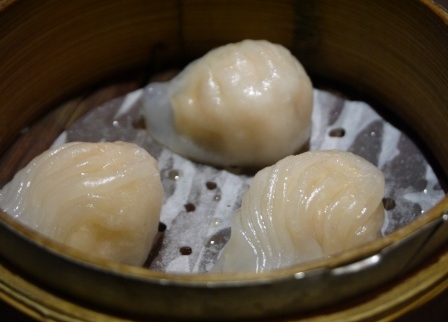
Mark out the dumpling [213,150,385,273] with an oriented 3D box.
[{"bbox_3d":[0.021,0.013,0.250,0.052,0.033,0.038,-17,44,-18],"label":"dumpling"}]

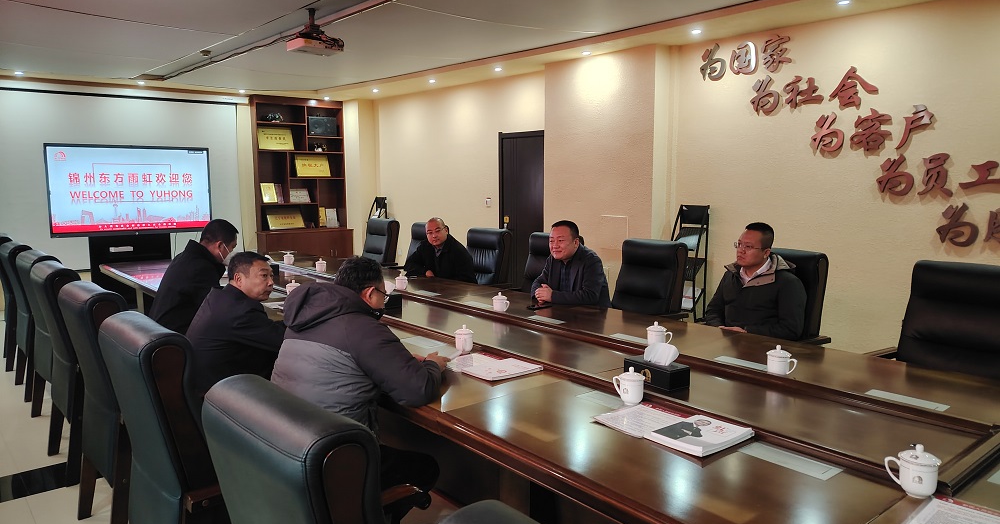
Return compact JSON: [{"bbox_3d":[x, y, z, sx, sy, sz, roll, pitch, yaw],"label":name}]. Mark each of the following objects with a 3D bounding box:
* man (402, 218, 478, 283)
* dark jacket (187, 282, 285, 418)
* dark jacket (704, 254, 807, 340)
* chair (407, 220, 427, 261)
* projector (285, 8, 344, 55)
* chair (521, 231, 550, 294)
[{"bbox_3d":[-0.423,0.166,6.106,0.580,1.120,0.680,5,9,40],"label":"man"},{"bbox_3d":[-1.276,0.393,3.410,0.660,0.660,0.580,-5,8,-38],"label":"dark jacket"},{"bbox_3d":[1.466,0.261,3.966,0.460,0.640,0.570,-6,9,-42],"label":"dark jacket"},{"bbox_3d":[-0.940,0.176,7.124,0.680,1.110,0.600,-6,9,-42],"label":"chair"},{"bbox_3d":[-1.410,-1.761,5.317,0.340,0.330,0.280,-5,8,-38],"label":"projector"},{"bbox_3d":[0.271,0.358,5.793,0.670,1.150,0.640,-6,9,-44],"label":"chair"}]

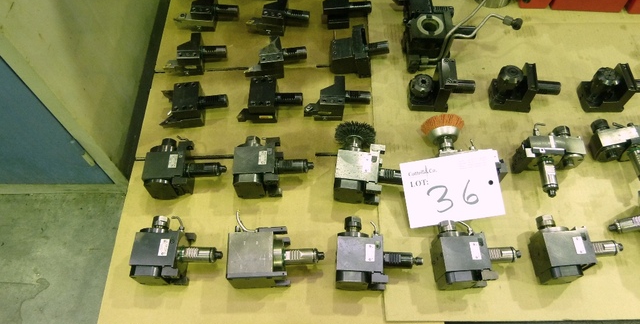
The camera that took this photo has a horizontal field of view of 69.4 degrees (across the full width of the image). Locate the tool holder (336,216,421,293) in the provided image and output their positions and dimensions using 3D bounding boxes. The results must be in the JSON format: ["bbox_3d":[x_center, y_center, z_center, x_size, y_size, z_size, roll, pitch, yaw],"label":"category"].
[{"bbox_3d":[0.110,0.168,0.858,0.158,0.090,0.127,1,61,2],"label":"tool holder"}]

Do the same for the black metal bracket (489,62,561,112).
[{"bbox_3d":[0.462,-0.171,1.033,0.153,0.097,0.077,3,61,3],"label":"black metal bracket"}]

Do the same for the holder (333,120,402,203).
[{"bbox_3d":[0.114,0.004,0.947,0.164,0.090,0.152,4,61,3],"label":"holder"}]

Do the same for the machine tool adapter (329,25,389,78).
[{"bbox_3d":[0.103,-0.285,1.193,0.156,0.072,0.117,-3,59,0],"label":"machine tool adapter"}]

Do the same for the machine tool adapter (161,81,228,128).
[{"bbox_3d":[-0.306,-0.139,1.126,0.169,0.062,0.089,-4,59,-1],"label":"machine tool adapter"}]

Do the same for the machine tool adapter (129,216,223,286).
[{"bbox_3d":[-0.275,0.174,0.929,0.166,0.075,0.126,0,59,2],"label":"machine tool adapter"}]

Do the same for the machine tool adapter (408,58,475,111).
[{"bbox_3d":[0.275,-0.174,1.046,0.147,0.084,0.086,0,61,1],"label":"machine tool adapter"}]

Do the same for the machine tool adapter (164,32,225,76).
[{"bbox_3d":[-0.308,-0.270,1.164,0.149,0.060,0.087,-1,60,1],"label":"machine tool adapter"}]

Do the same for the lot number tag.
[{"bbox_3d":[0.264,0.054,0.917,0.190,0.003,0.130,-9,94,4],"label":"lot number tag"}]

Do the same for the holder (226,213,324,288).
[{"bbox_3d":[-0.082,0.173,0.923,0.181,0.075,0.134,-2,59,1],"label":"holder"}]

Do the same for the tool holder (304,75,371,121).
[{"bbox_3d":[0.042,-0.148,1.088,0.155,0.060,0.084,0,60,1],"label":"tool holder"}]

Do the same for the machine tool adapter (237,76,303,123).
[{"bbox_3d":[-0.121,-0.152,1.127,0.160,0.062,0.097,-1,59,2],"label":"machine tool adapter"}]

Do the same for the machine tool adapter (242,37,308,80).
[{"bbox_3d":[-0.108,-0.263,1.156,0.155,0.060,0.082,-7,60,-3],"label":"machine tool adapter"}]

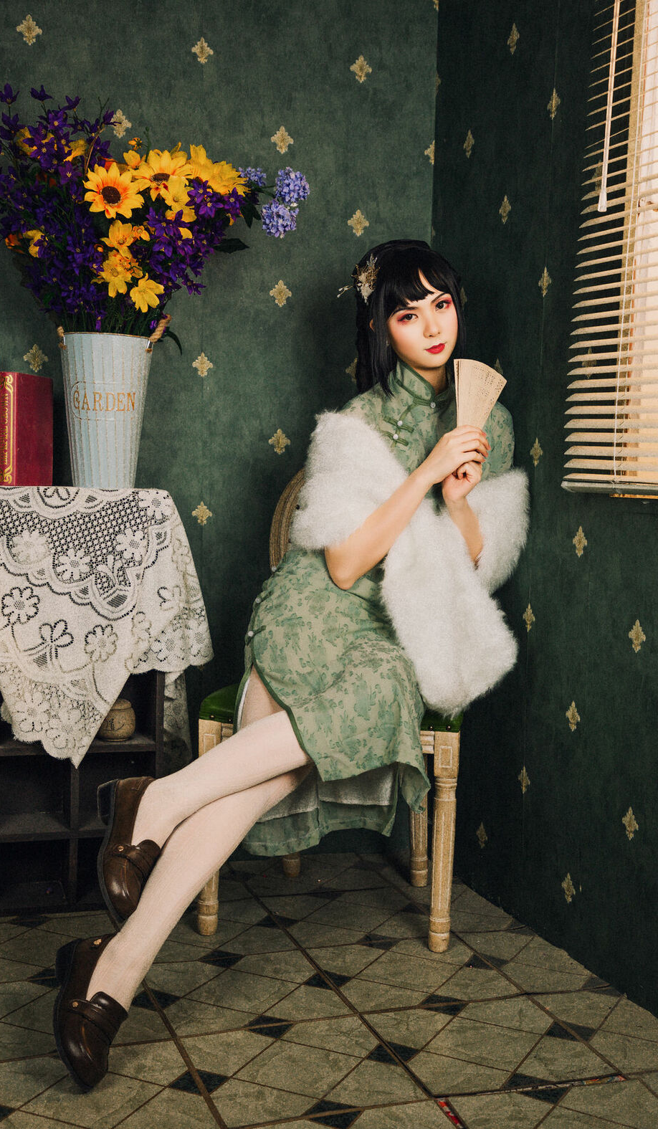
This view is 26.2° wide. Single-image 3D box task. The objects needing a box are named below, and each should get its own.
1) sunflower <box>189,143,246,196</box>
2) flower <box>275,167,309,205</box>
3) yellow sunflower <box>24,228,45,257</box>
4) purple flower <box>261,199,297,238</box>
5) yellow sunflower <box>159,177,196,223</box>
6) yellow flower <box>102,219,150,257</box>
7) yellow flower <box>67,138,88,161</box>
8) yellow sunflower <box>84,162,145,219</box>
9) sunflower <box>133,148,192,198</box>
[{"bbox_3d":[-0.212,-0.750,2.680,0.098,0.092,0.060,-1,-6,-22],"label":"sunflower"},{"bbox_3d":[-0.072,-0.732,2.730,0.068,0.073,0.066,0,5,-10],"label":"flower"},{"bbox_3d":[-0.557,-0.608,2.670,0.048,0.056,0.040,3,1,15],"label":"yellow sunflower"},{"bbox_3d":[-0.094,-0.666,2.720,0.069,0.072,0.066,0,5,-10],"label":"purple flower"},{"bbox_3d":[-0.283,-0.683,2.640,0.067,0.085,0.045,0,-5,-10],"label":"yellow sunflower"},{"bbox_3d":[-0.381,-0.611,2.640,0.087,0.070,0.050,1,5,-7],"label":"yellow flower"},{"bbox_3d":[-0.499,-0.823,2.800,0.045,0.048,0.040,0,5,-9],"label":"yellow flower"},{"bbox_3d":[-0.404,-0.702,2.650,0.113,0.106,0.045,0,0,-10],"label":"yellow sunflower"},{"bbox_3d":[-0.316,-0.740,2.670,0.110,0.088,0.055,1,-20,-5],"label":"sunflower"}]

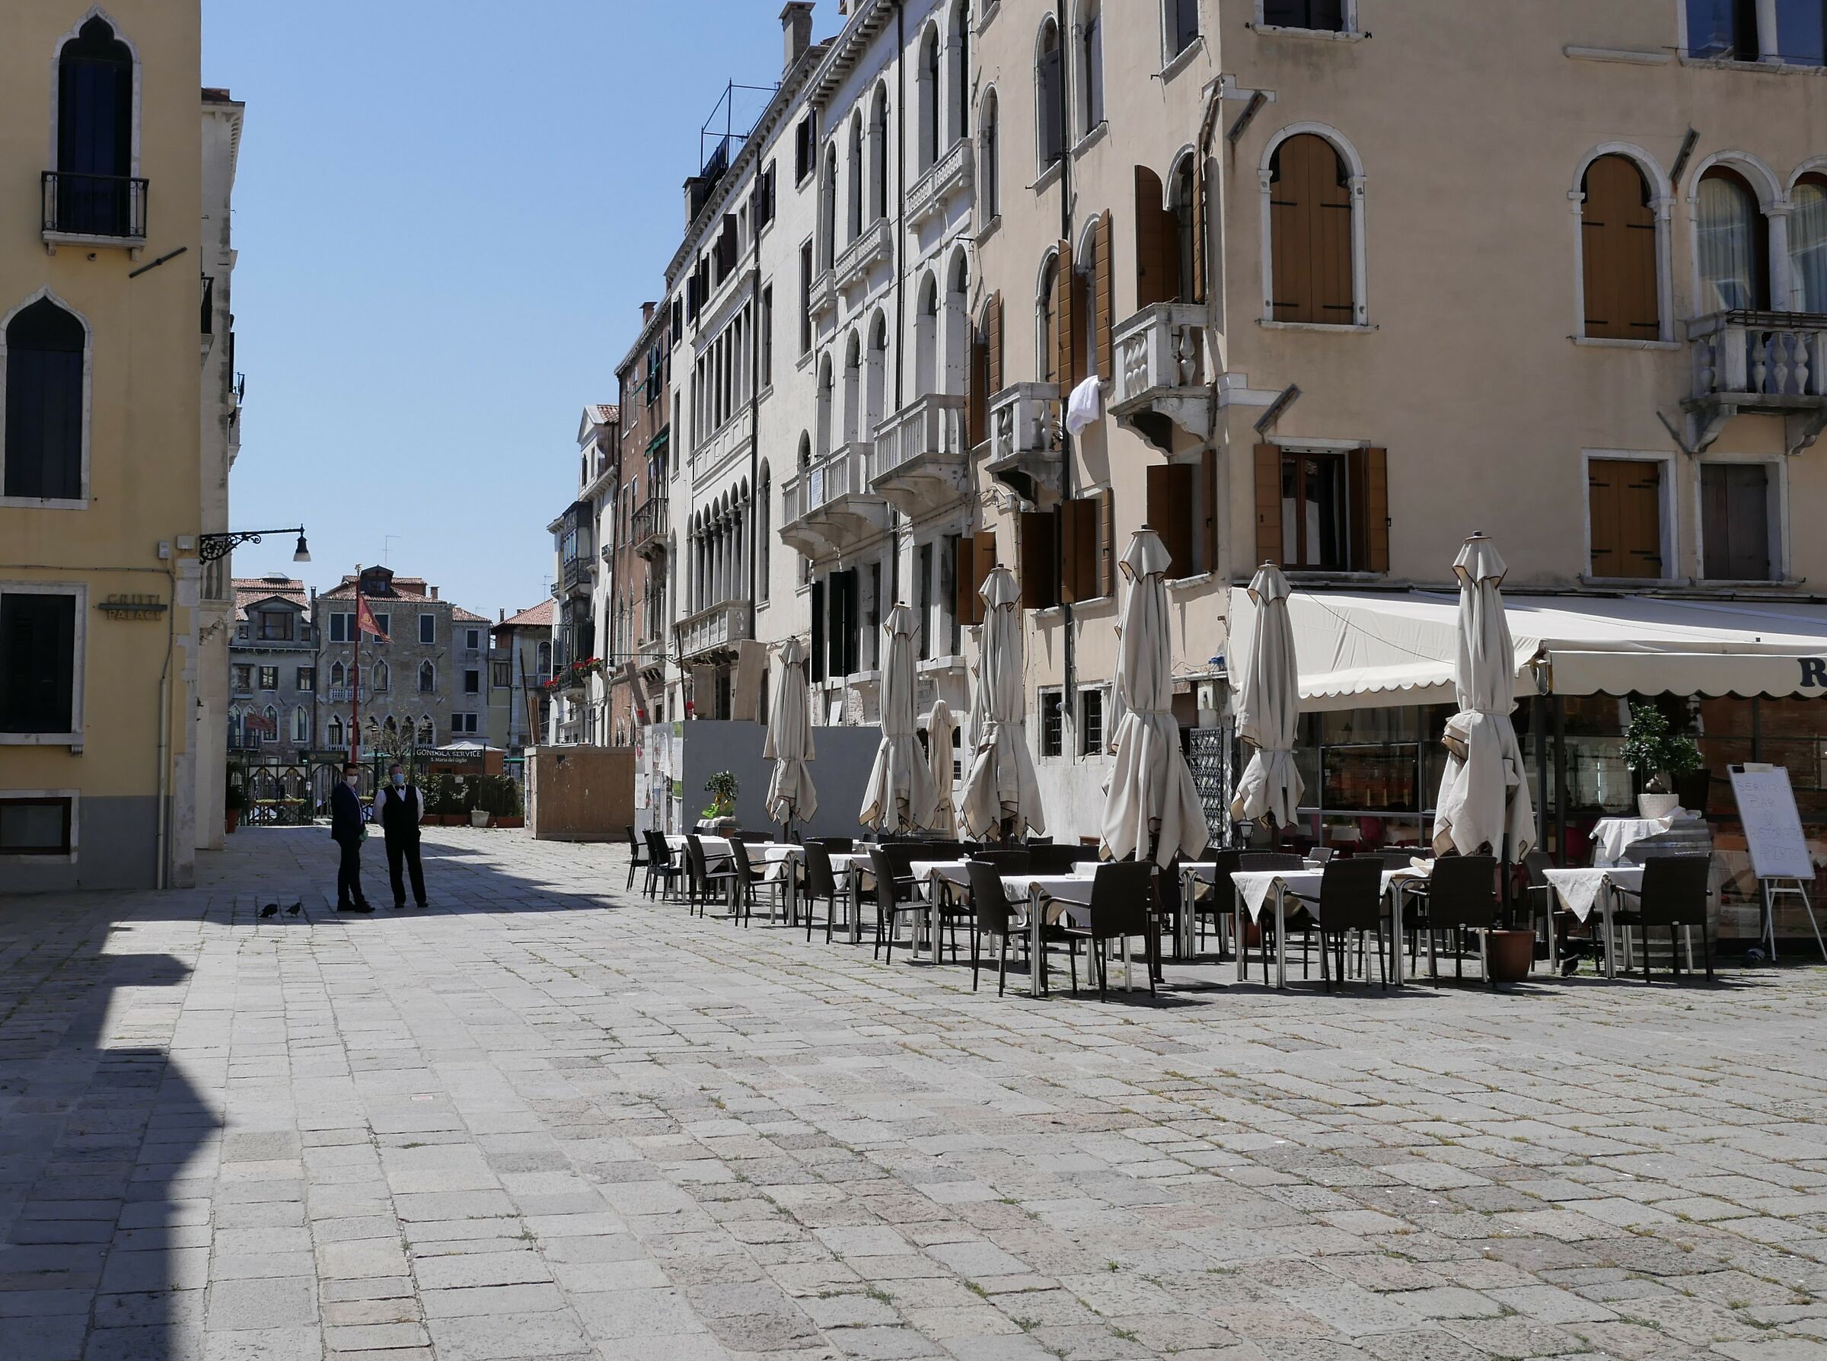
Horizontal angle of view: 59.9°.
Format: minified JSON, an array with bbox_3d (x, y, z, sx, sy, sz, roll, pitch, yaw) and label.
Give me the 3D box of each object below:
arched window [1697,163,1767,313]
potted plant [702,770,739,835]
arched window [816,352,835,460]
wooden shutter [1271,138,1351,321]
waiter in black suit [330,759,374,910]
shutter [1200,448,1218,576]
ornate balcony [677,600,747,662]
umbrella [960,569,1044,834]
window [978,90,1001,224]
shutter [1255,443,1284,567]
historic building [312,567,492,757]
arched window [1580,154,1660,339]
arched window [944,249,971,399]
[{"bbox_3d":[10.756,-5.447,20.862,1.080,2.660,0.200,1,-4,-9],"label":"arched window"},{"bbox_3d":[-2.865,1.818,23.500,0.500,0.950,0.500,2,-4,-20],"label":"potted plant"},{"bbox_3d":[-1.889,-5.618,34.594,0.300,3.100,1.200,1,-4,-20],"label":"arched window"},{"bbox_3d":[4.965,-5.653,19.886,1.060,2.430,0.090,1,-4,-9],"label":"wooden shutter"},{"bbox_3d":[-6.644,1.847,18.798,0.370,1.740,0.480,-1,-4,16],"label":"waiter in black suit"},{"bbox_3d":[3.335,-1.914,17.870,0.100,1.420,0.400,2,-4,-20],"label":"shutter"},{"bbox_3d":[-5.919,-1.275,46.043,0.680,1.280,7.400,1,-4,-19],"label":"ornate balcony"},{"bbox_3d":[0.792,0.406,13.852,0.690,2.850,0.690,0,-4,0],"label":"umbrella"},{"bbox_3d":[1.254,-8.231,24.911,0.250,2.120,0.875,1,-4,-19],"label":"window"},{"bbox_3d":[4.254,-2.073,18.950,0.360,1.505,0.050,1,-4,-9],"label":"shutter"},{"bbox_3d":[-37.682,0.942,121.178,13.075,18.150,12.000,0,-4,-5],"label":"historic building"},{"bbox_3d":[9.154,-5.628,20.593,1.140,2.460,0.140,1,-4,-9],"label":"arched window"},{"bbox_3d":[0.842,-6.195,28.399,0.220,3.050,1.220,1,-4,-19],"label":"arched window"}]

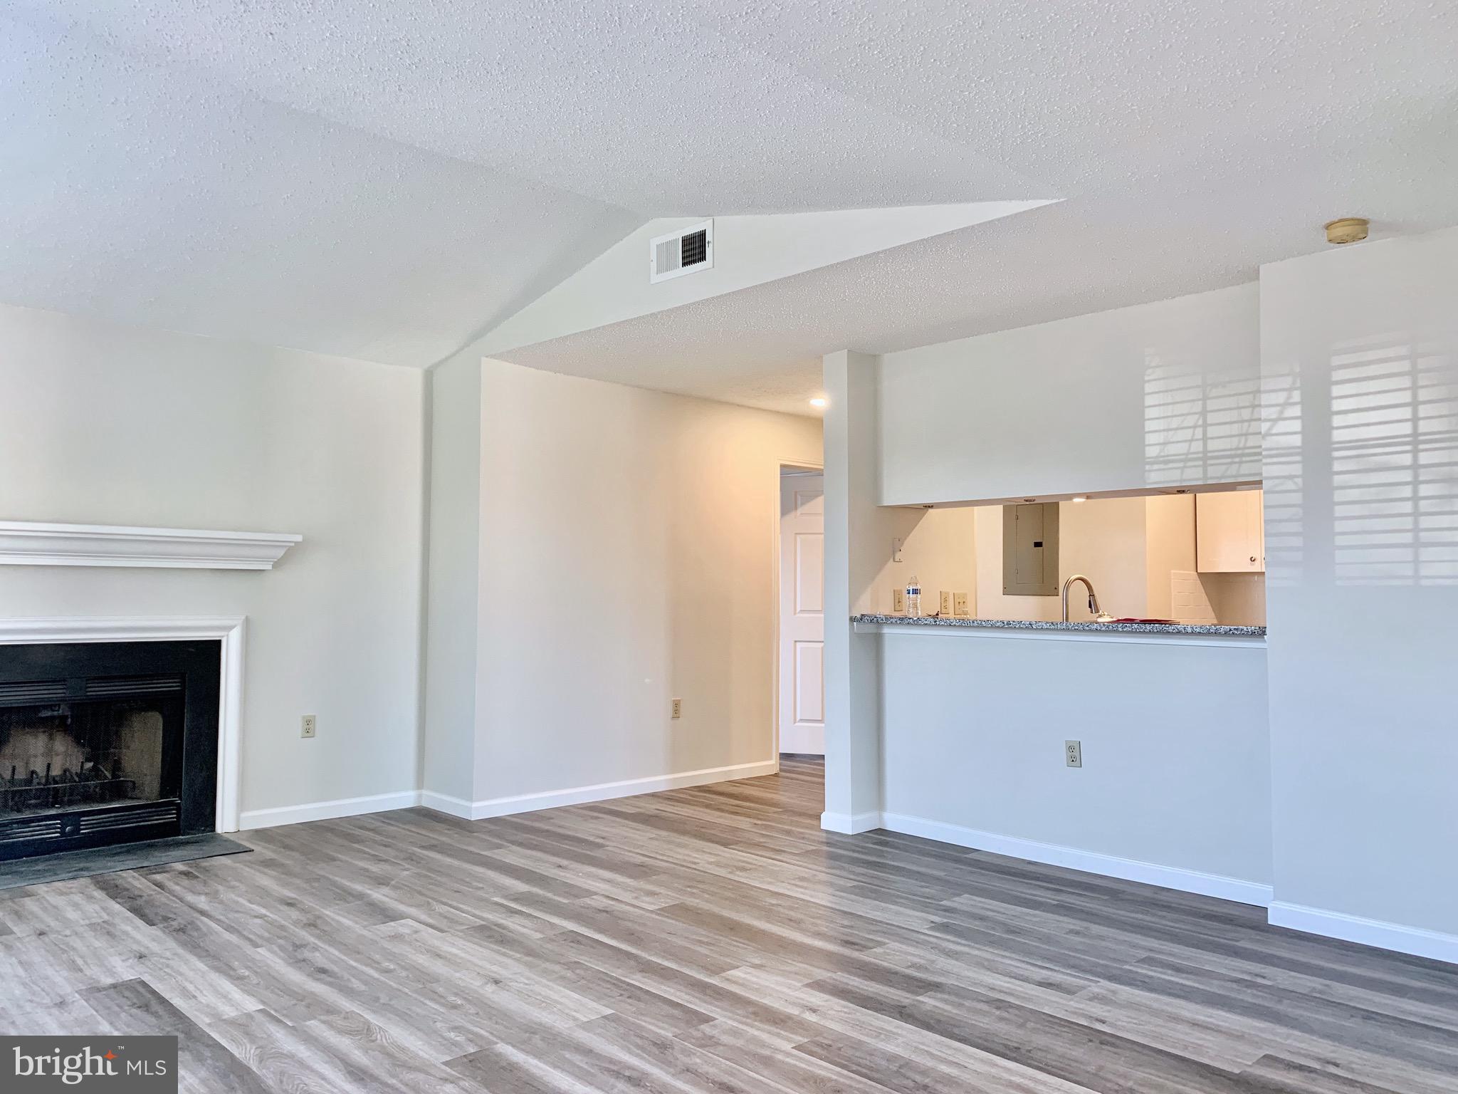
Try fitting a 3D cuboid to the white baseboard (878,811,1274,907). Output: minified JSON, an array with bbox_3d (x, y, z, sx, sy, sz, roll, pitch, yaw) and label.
[{"bbox_3d":[1.454,1.361,4.848,0.016,0.086,1.960,3,-3,-44],"label":"white baseboard"}]

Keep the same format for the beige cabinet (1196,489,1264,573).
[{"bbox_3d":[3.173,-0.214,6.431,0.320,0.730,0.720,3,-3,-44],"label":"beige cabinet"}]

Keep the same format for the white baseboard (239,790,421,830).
[{"bbox_3d":[-2.063,1.374,5.746,0.970,0.086,0.016,3,-3,-44],"label":"white baseboard"}]

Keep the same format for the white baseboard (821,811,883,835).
[{"bbox_3d":[0.622,1.383,5.541,0.221,0.086,0.205,3,-3,-44],"label":"white baseboard"}]

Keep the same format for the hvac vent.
[{"bbox_3d":[-0.209,-1.258,4.685,0.025,0.202,0.406,3,-3,-44],"label":"hvac vent"}]

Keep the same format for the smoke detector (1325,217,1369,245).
[{"bbox_3d":[2.042,-1.040,3.616,0.128,0.047,0.128,3,-3,-44],"label":"smoke detector"}]

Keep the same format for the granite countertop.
[{"bbox_3d":[1.430,0.344,4.865,0.365,0.034,1.960,3,-3,-44],"label":"granite countertop"}]

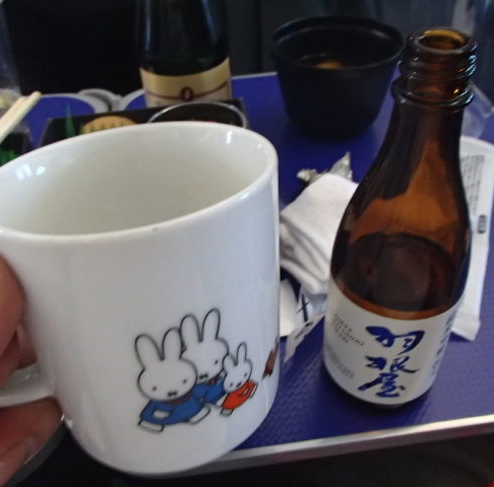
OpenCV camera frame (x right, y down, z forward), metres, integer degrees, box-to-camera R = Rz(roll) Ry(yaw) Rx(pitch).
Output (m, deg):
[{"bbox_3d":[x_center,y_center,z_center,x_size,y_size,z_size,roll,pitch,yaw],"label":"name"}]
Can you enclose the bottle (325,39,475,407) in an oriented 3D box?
[{"bbox_3d":[0.060,0.001,0.201,0.054,0.157,0.054,2,43,7],"label":"bottle"}]

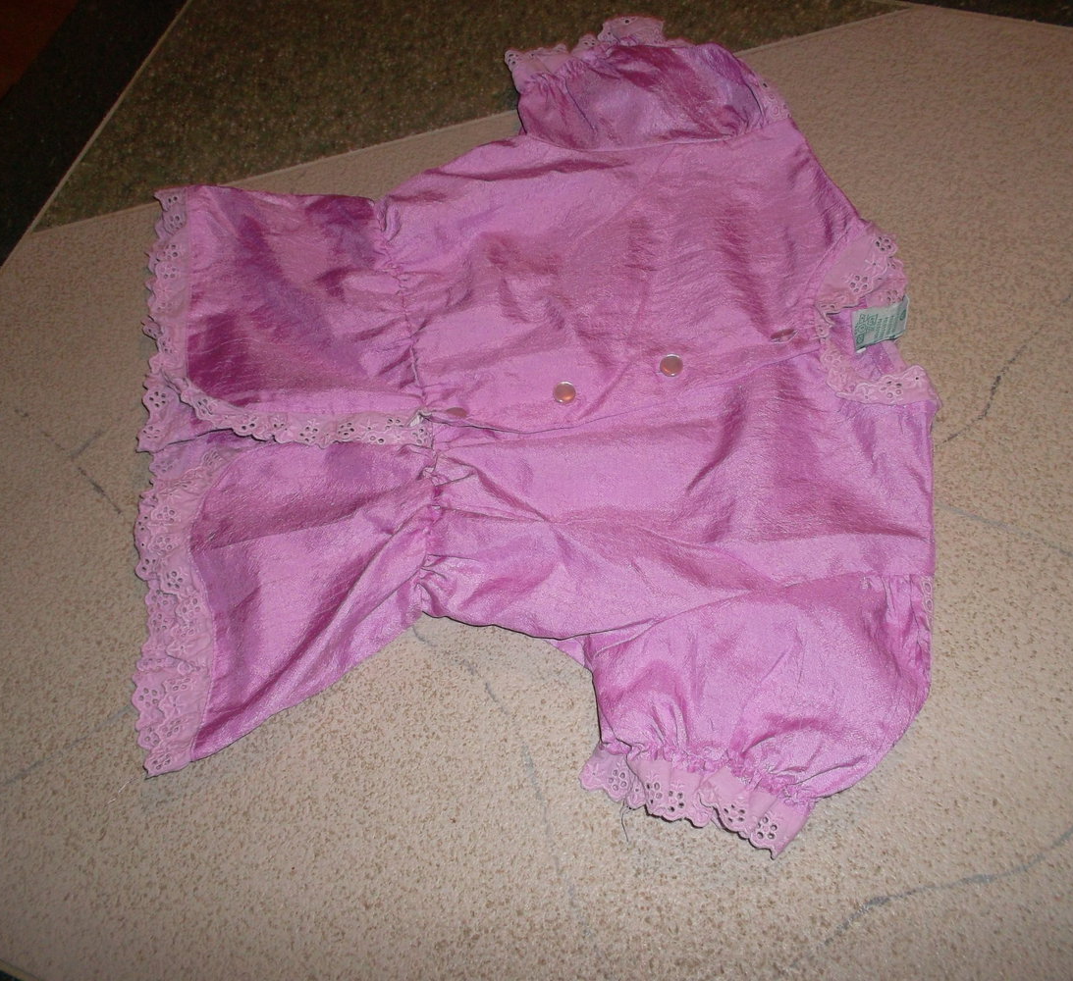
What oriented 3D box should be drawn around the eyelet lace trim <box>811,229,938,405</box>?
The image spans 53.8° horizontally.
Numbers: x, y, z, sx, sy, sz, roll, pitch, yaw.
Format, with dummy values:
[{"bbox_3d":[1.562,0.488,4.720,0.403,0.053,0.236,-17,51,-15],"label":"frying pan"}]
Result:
[{"bbox_3d":[0.164,-0.089,0.530,0.050,0.022,0.110,-5,63,4],"label":"eyelet lace trim"}]

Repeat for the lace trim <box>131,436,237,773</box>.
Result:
[{"bbox_3d":[-0.173,0.053,0.505,0.048,0.013,0.166,-5,63,4],"label":"lace trim"}]

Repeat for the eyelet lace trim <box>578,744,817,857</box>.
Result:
[{"bbox_3d":[0.065,0.125,0.437,0.092,0.018,0.027,16,66,14],"label":"eyelet lace trim"}]

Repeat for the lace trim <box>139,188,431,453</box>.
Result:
[{"bbox_3d":[-0.140,-0.099,0.576,0.155,0.018,0.202,-9,62,2],"label":"lace trim"}]

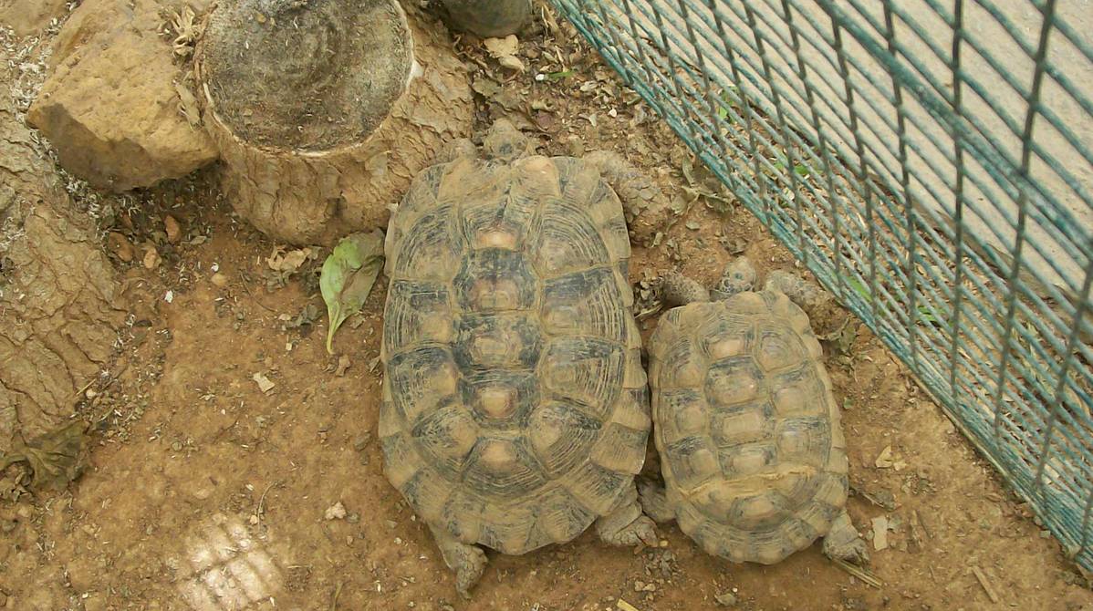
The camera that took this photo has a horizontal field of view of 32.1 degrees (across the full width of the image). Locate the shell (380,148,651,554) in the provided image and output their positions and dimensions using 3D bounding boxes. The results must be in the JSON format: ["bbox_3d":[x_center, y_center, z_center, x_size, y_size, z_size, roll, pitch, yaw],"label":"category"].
[{"bbox_3d":[-0.029,0.023,1.280,0.188,0.123,0.279,-5,73,10],"label":"shell"}]

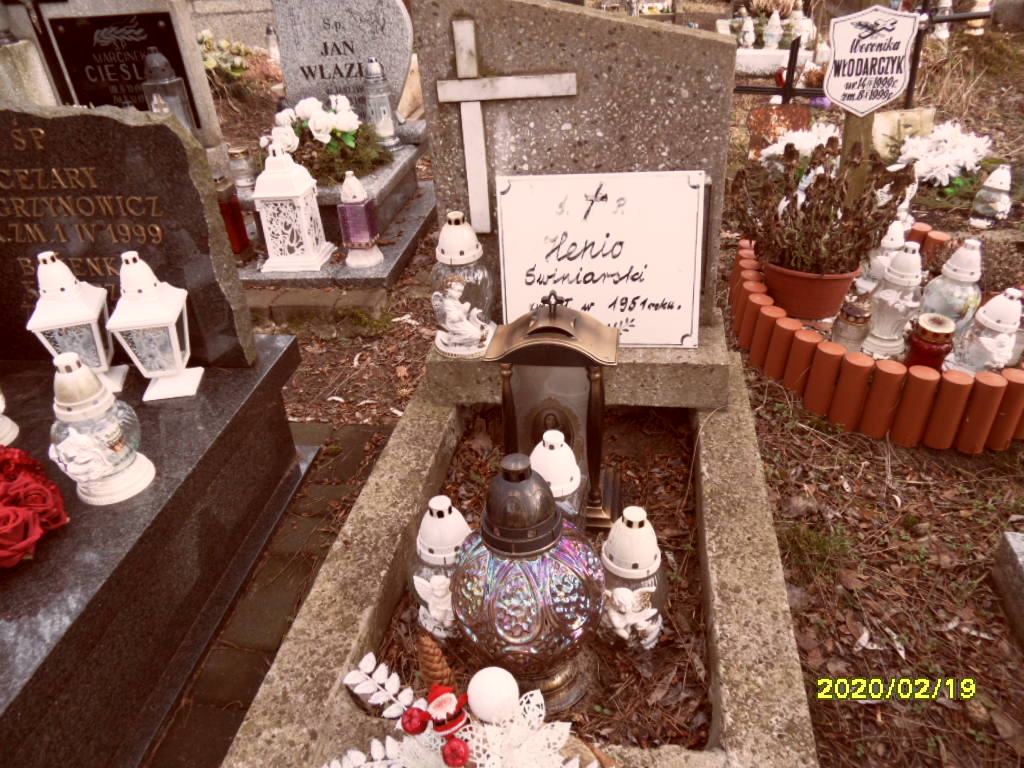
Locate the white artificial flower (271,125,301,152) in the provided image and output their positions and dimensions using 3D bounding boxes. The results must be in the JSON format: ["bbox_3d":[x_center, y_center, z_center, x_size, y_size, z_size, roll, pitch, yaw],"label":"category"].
[{"bbox_3d":[-0.782,-0.847,2.450,0.103,0.092,0.095,-1,32,6],"label":"white artificial flower"}]

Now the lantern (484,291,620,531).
[{"bbox_3d":[0.080,0.036,1.258,0.216,0.434,0.145,2,32,11],"label":"lantern"}]

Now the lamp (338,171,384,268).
[{"bbox_3d":[-0.445,-0.481,2.070,0.112,0.272,0.112,2,32,11],"label":"lamp"}]

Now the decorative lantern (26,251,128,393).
[{"bbox_3d":[-0.782,-0.110,1.270,0.113,0.254,0.113,-11,32,-11],"label":"decorative lantern"}]

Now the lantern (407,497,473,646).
[{"bbox_3d":[-0.104,0.273,1.074,0.098,0.250,0.098,-1,32,6],"label":"lantern"}]

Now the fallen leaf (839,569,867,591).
[{"bbox_3d":[0.614,0.352,1.279,0.052,0.010,0.050,3,34,9],"label":"fallen leaf"}]

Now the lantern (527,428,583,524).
[{"bbox_3d":[0.077,0.200,1.174,0.096,0.245,0.096,-10,32,-8],"label":"lantern"}]

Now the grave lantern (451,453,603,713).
[{"bbox_3d":[0.016,0.256,0.945,0.207,0.396,0.207,2,32,11],"label":"grave lantern"}]

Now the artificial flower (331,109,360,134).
[{"bbox_3d":[-0.580,-0.915,2.474,0.105,0.085,0.100,0,34,4],"label":"artificial flower"}]

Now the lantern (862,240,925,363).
[{"bbox_3d":[0.936,-0.203,1.713,0.120,0.289,0.120,3,34,9],"label":"lantern"}]

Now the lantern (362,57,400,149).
[{"bbox_3d":[-0.478,-1.065,2.678,0.105,0.309,0.105,3,34,9],"label":"lantern"}]

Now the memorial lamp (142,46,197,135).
[{"bbox_3d":[-1.279,-1.053,2.628,0.140,0.352,0.140,2,32,11],"label":"memorial lamp"}]

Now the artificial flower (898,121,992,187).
[{"bbox_3d":[1.548,-0.814,2.530,0.330,0.190,0.260,10,36,18],"label":"artificial flower"}]

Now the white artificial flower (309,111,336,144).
[{"bbox_3d":[-0.645,-0.874,2.418,0.095,0.100,0.095,7,35,13],"label":"white artificial flower"}]

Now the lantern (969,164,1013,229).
[{"bbox_3d":[1.604,-0.625,2.354,0.125,0.179,0.125,-4,34,-3],"label":"lantern"}]

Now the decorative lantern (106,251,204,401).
[{"bbox_3d":[-0.630,-0.107,1.246,0.112,0.252,0.112,-9,32,-6],"label":"decorative lantern"}]

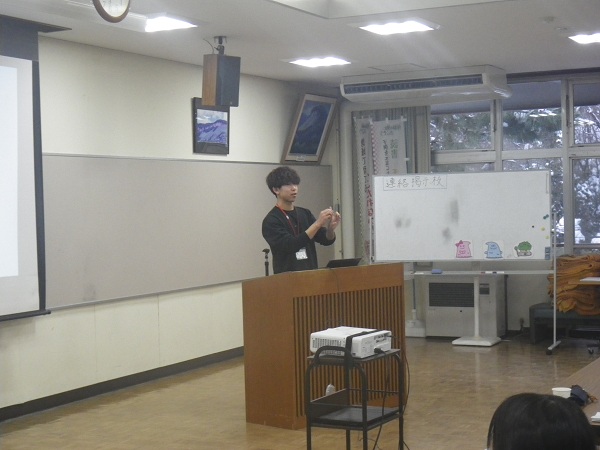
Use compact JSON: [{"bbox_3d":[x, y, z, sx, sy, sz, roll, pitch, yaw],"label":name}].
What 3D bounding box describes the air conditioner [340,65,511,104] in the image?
[{"bbox_3d":[1.310,-1.439,11.206,1.584,0.260,0.727,-1,1,28],"label":"air conditioner"}]

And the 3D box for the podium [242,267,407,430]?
[{"bbox_3d":[0.192,0.831,7.793,1.148,1.068,0.493,-2,2,-44],"label":"podium"}]

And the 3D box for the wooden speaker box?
[{"bbox_3d":[-0.613,-1.125,8.415,0.223,0.386,0.177,-2,8,-42],"label":"wooden speaker box"}]

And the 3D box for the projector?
[{"bbox_3d":[0.265,0.607,5.560,0.302,0.101,0.315,2,3,31],"label":"projector"}]

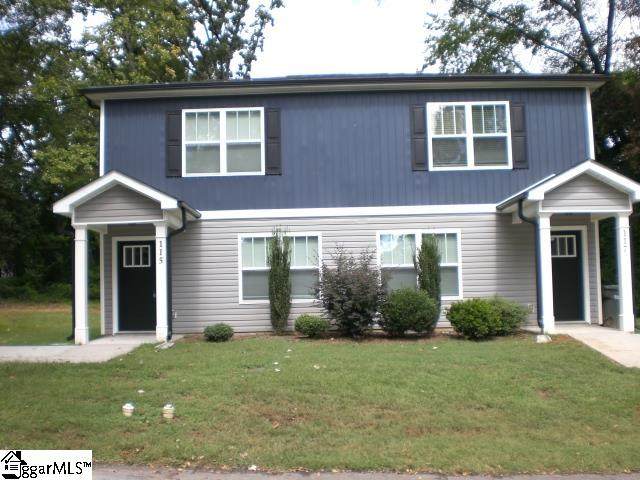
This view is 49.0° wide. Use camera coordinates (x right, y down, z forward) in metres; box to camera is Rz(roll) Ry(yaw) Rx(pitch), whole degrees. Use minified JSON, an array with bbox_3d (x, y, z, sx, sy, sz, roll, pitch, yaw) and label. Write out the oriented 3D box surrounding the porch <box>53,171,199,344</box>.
[{"bbox_3d":[-3.875,0.406,14.496,2.477,3.334,2.126,-1,-3,0],"label":"porch"}]

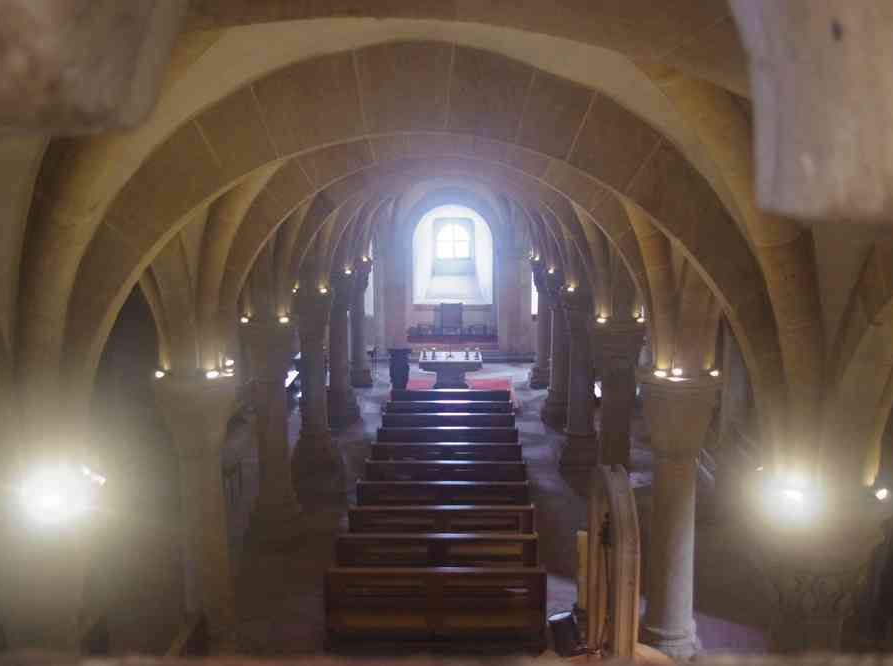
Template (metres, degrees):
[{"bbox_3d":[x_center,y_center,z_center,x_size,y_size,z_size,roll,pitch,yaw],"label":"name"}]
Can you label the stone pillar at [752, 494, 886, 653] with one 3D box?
[{"bbox_3d":[2.143,2.553,5.118,0.760,3.280,0.760,0,10,1],"label":"stone pillar"}]

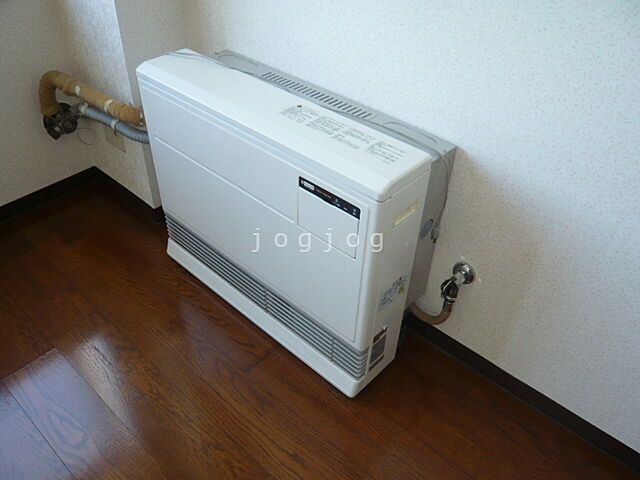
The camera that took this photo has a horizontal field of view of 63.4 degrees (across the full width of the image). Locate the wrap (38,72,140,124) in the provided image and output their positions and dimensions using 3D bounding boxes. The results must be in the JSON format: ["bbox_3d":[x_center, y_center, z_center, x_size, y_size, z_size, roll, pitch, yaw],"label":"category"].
[{"bbox_3d":[-0.707,-0.423,1.623,0.450,0.135,0.125,21,43,20],"label":"wrap"}]

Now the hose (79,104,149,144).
[{"bbox_3d":[-0.653,-0.373,1.632,0.345,0.065,0.080,25,45,25],"label":"hose"}]

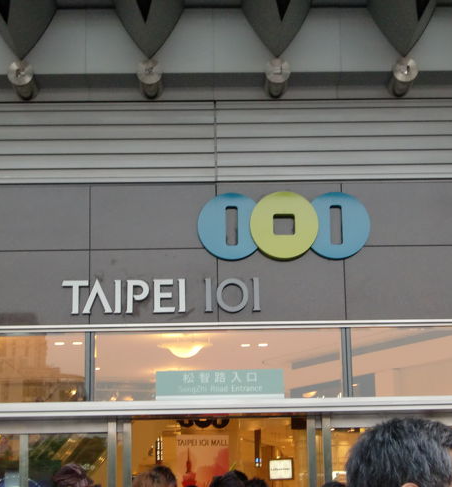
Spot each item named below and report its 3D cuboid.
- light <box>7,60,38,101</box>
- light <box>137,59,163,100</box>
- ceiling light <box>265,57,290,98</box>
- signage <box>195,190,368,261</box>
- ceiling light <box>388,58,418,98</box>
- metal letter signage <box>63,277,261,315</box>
[{"bbox_3d":[-2.286,-1.829,14.024,0.285,0.285,0.540,-1,-12,-2],"label":"light"},{"bbox_3d":[-0.857,-1.848,14.064,0.285,0.285,0.540,-1,-12,-2],"label":"light"},{"bbox_3d":[0.572,-1.867,14.104,0.285,0.285,0.540,-1,-12,-2],"label":"ceiling light"},{"bbox_3d":[0.649,-0.220,13.982,1.935,0.775,0.150,-1,-12,-2],"label":"signage"},{"bbox_3d":[2.002,-1.886,14.145,0.285,0.285,0.540,-1,-12,-2],"label":"ceiling light"},{"bbox_3d":[-0.704,0.574,13.818,2.190,0.395,0.075,-1,-12,-2],"label":"metal letter signage"}]

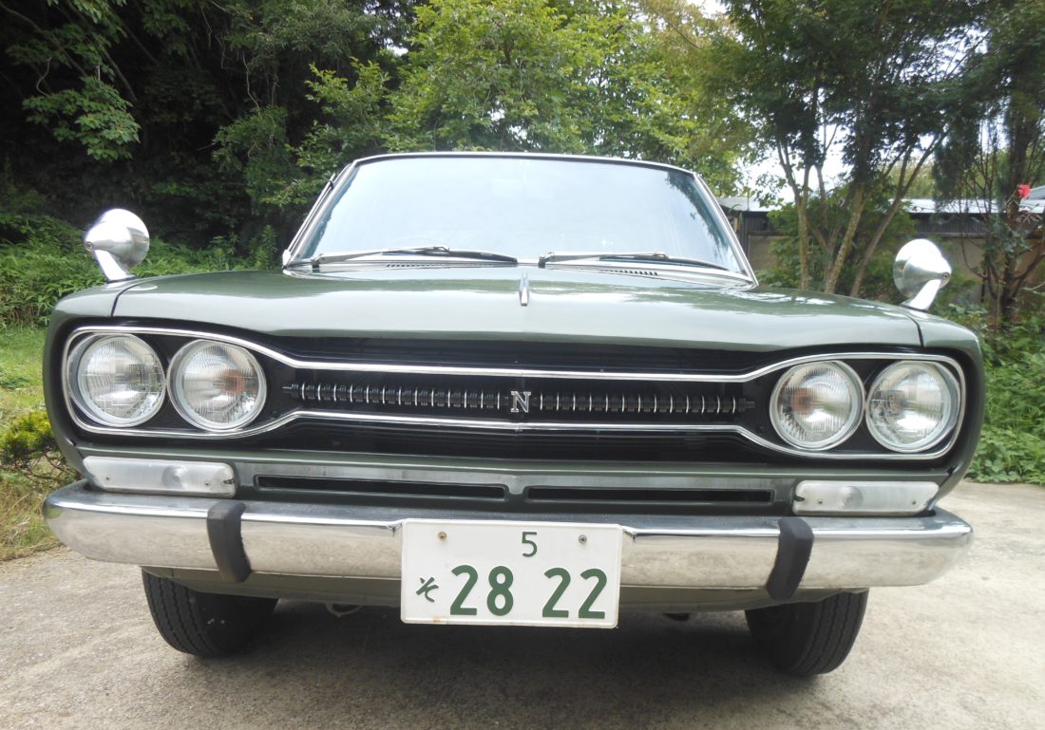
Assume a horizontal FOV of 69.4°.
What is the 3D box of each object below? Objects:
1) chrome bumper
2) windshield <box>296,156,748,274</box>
[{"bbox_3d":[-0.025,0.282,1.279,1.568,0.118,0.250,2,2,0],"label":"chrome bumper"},{"bbox_3d":[0.004,-0.459,2.296,1.308,0.502,0.113,2,-38,0],"label":"windshield"}]

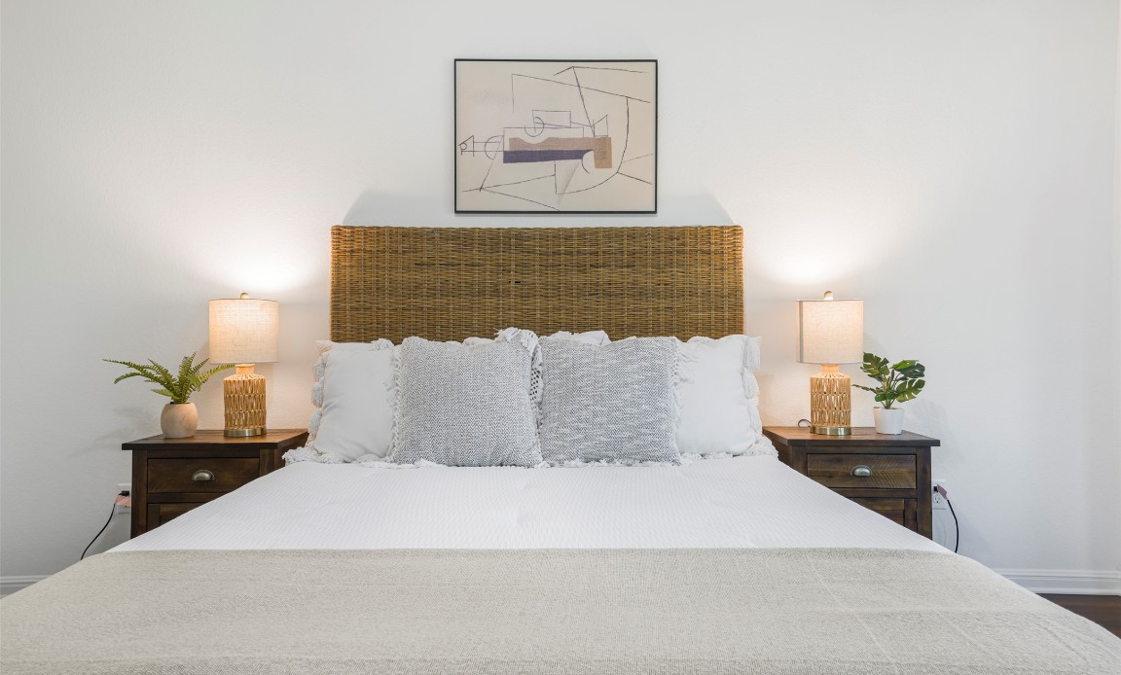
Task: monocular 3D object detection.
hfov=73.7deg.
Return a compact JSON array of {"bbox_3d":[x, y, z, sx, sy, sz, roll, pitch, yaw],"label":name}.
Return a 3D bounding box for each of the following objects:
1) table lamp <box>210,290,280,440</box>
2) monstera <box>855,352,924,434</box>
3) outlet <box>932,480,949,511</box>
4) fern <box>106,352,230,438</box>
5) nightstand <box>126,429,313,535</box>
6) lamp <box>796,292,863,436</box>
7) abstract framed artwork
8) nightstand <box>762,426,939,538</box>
[{"bbox_3d":[-1.179,0.097,2.782,0.258,0.528,0.258,0,-1,-1],"label":"table lamp"},{"bbox_3d":[1.232,0.208,2.787,0.273,0.307,0.230,0,-1,-1],"label":"monstera"},{"bbox_3d":[1.530,0.640,3.031,0.072,0.118,0.010,0,-1,-1],"label":"outlet"},{"bbox_3d":[-1.405,0.206,2.677,0.460,0.308,0.340,0,-1,-1],"label":"fern"},{"bbox_3d":[-1.226,0.700,2.746,0.520,0.678,0.430,0,-1,-1],"label":"nightstand"},{"bbox_3d":[1.012,0.094,2.805,0.254,0.535,0.254,0,-1,-1],"label":"lamp"},{"bbox_3d":[-0.016,-0.808,3.010,0.812,0.616,0.027,0,0,-1],"label":"abstract framed artwork"},{"bbox_3d":[1.050,0.699,2.790,0.525,0.680,0.425,0,-1,-1],"label":"nightstand"}]

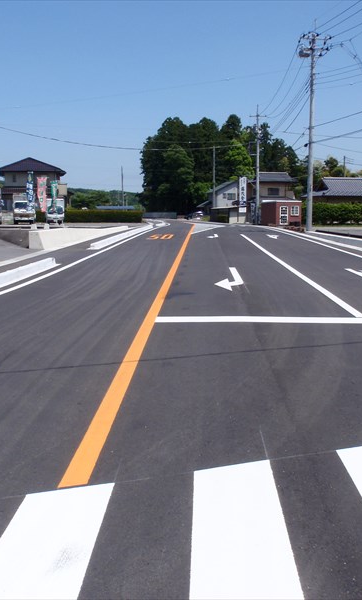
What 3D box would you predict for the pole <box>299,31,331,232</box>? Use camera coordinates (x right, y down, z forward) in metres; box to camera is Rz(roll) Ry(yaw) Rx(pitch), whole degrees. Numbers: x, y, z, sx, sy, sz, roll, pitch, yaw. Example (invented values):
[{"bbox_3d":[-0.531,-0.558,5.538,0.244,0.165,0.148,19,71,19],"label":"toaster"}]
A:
[{"bbox_3d":[9.108,-11.304,43.842,2.100,13.261,1.300,0,8,0],"label":"pole"}]

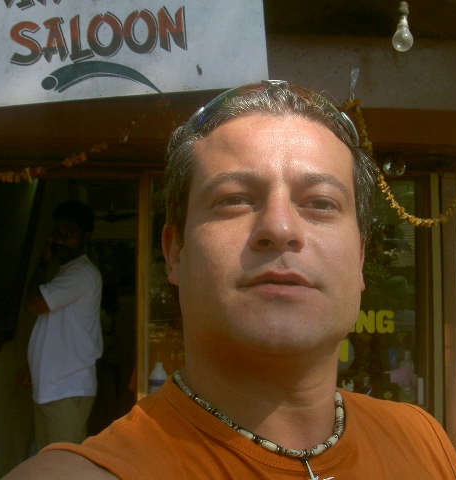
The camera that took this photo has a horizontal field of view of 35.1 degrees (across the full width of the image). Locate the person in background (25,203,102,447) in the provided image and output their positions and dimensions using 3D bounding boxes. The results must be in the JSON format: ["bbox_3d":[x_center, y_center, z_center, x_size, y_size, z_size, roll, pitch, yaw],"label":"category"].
[{"bbox_3d":[-0.700,0.670,3.080,0.370,1.690,0.480,1,-3,-14],"label":"person in background"}]

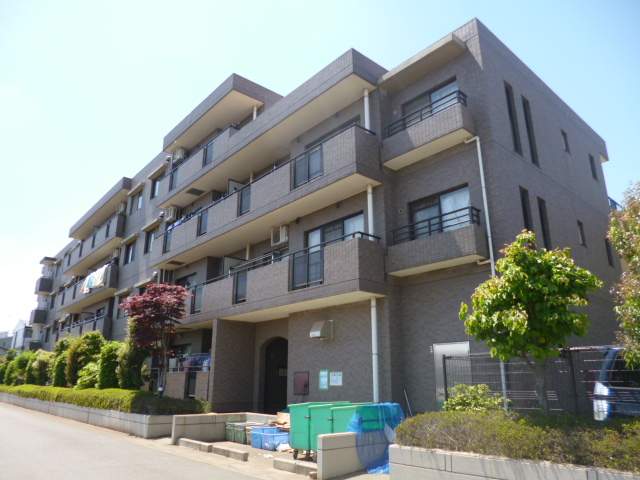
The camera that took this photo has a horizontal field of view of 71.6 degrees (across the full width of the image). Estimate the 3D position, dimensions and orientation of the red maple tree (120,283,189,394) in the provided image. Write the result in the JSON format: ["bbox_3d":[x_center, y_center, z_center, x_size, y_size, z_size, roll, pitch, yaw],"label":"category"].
[{"bbox_3d":[-5.039,3.138,13.443,1.943,3.768,1.943,7,-19,-19],"label":"red maple tree"}]

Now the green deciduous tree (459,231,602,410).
[{"bbox_3d":[2.668,1.158,5.542,1.651,2.700,1.651,-8,-19,24],"label":"green deciduous tree"}]

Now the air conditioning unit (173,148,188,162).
[{"bbox_3d":[-6.715,-4.101,21.358,0.310,0.600,0.820,15,-23,-39],"label":"air conditioning unit"}]

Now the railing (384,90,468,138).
[{"bbox_3d":[2.568,-2.925,10.899,0.345,0.365,2.182,15,-23,-39],"label":"railing"}]

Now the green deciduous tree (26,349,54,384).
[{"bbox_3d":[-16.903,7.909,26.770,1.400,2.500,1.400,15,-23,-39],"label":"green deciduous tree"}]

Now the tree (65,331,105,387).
[{"bbox_3d":[-10.878,5.724,20.443,1.643,3.063,1.643,9,-20,-26],"label":"tree"}]

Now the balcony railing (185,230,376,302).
[{"bbox_3d":[-1.653,1.465,13.222,0.753,1.268,8.547,15,-23,-39],"label":"balcony railing"}]

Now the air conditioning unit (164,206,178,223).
[{"bbox_3d":[-6.672,-1.118,19.916,0.294,0.548,0.761,15,-23,-39],"label":"air conditioning unit"}]

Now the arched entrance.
[{"bbox_3d":[-1.264,4.097,13.472,0.274,2.152,1.502,15,-23,-39],"label":"arched entrance"}]

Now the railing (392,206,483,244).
[{"bbox_3d":[2.584,-0.215,10.027,0.365,0.396,2.132,15,-23,-39],"label":"railing"}]

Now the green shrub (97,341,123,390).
[{"bbox_3d":[-8.309,5.152,17.450,0.933,2.348,0.933,8,-19,-23],"label":"green shrub"}]

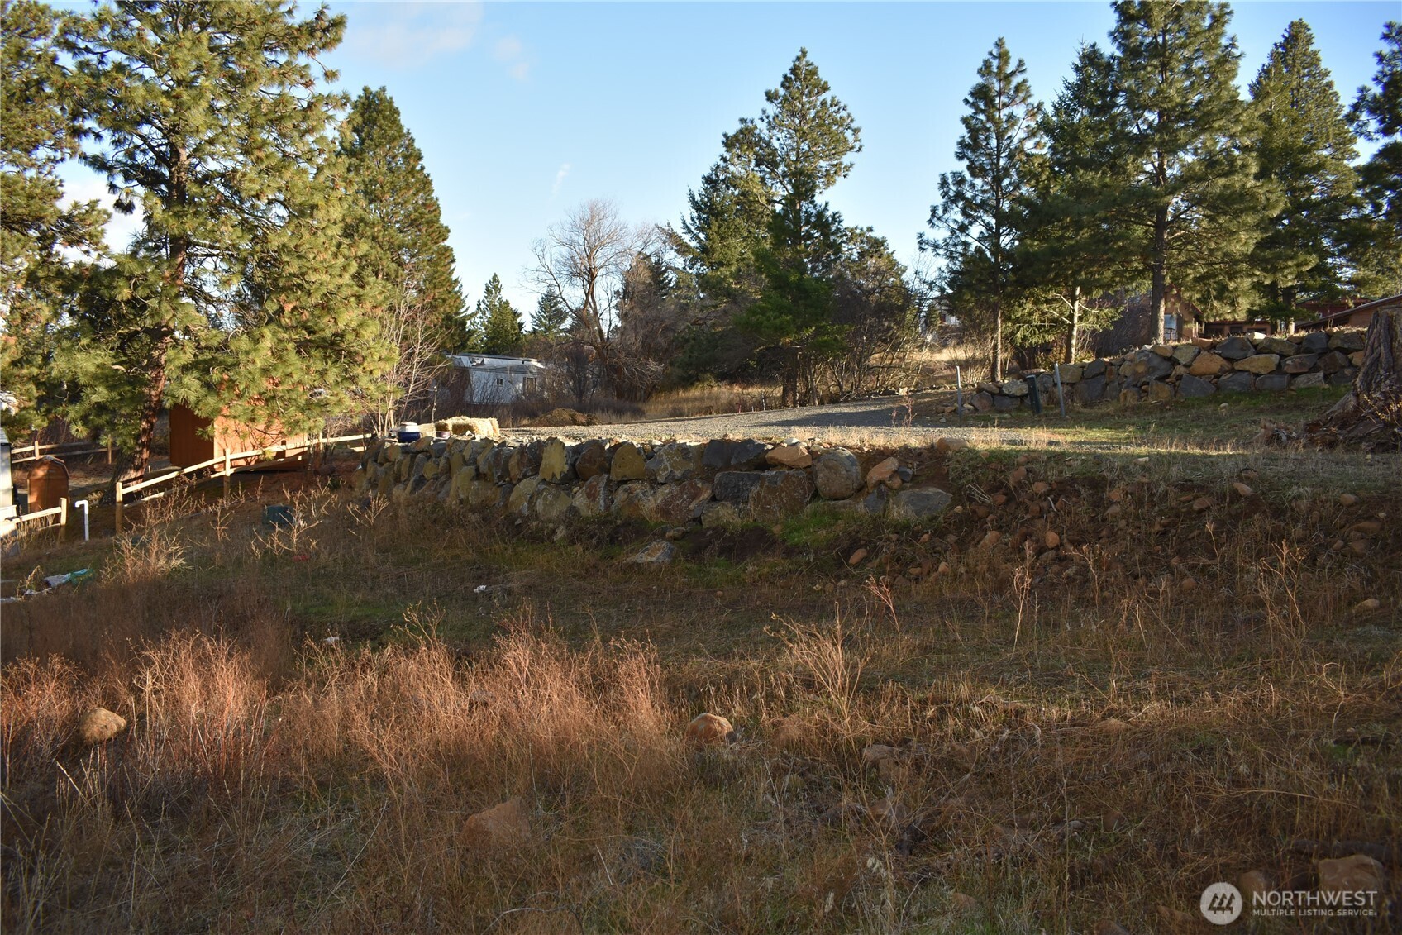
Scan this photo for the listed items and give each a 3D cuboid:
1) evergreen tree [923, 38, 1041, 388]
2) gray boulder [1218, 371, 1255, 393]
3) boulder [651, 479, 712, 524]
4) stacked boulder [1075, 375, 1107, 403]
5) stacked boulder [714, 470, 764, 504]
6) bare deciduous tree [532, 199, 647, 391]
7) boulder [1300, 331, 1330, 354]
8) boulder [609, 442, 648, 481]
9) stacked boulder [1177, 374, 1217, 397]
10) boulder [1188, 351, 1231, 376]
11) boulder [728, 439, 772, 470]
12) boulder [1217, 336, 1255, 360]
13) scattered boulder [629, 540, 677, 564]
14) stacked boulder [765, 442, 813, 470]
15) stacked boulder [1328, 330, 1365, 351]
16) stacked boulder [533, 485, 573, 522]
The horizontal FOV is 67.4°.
[{"bbox_3d":[7.467,-6.878,28.000,3.237,9.129,3.100,0,3,0],"label":"evergreen tree"},{"bbox_3d":[12.634,-2.014,24.800,0.810,0.476,0.600,0,2,9],"label":"gray boulder"},{"bbox_3d":[-0.271,0.494,15.300,0.877,0.653,0.620,0,3,0],"label":"boulder"},{"bbox_3d":[8.715,-1.749,23.500,0.710,0.636,0.600,0,3,0],"label":"stacked boulder"},{"bbox_3d":[0.561,0.300,15.600,0.757,0.473,0.520,0,1,11],"label":"stacked boulder"},{"bbox_3d":[-4.970,-7.583,47.000,5.278,8.757,4.750,0,2,0],"label":"bare deciduous tree"},{"bbox_3d":[14.903,-3.026,25.500,0.681,0.541,0.550,0,2,9],"label":"boulder"},{"bbox_3d":[-1.018,-0.085,14.800,0.513,0.538,0.500,0,2,14],"label":"boulder"},{"bbox_3d":[12.021,-1.991,25.500,0.928,0.541,0.650,0,1,6],"label":"stacked boulder"},{"bbox_3d":[12.388,-2.531,25.600,0.983,0.594,0.650,0,1,6],"label":"boulder"},{"bbox_3d":[0.732,-0.197,15.800,0.639,0.463,0.500,0,1,11],"label":"boulder"},{"bbox_3d":[12.811,-2.872,25.200,0.873,0.560,0.650,0,2,9],"label":"boulder"},{"bbox_3d":[-0.651,1.138,14.200,0.617,0.301,0.450,0,1,0],"label":"scattered boulder"},{"bbox_3d":[1.175,-0.161,14.100,0.600,0.356,0.500,0,2,14],"label":"stacked boulder"},{"bbox_3d":[14.432,-2.838,23.500,0.832,0.465,0.600,0,3,0],"label":"stacked boulder"},{"bbox_3d":[-2.250,0.558,16.000,0.617,0.567,0.500,1,3,17],"label":"stacked boulder"}]

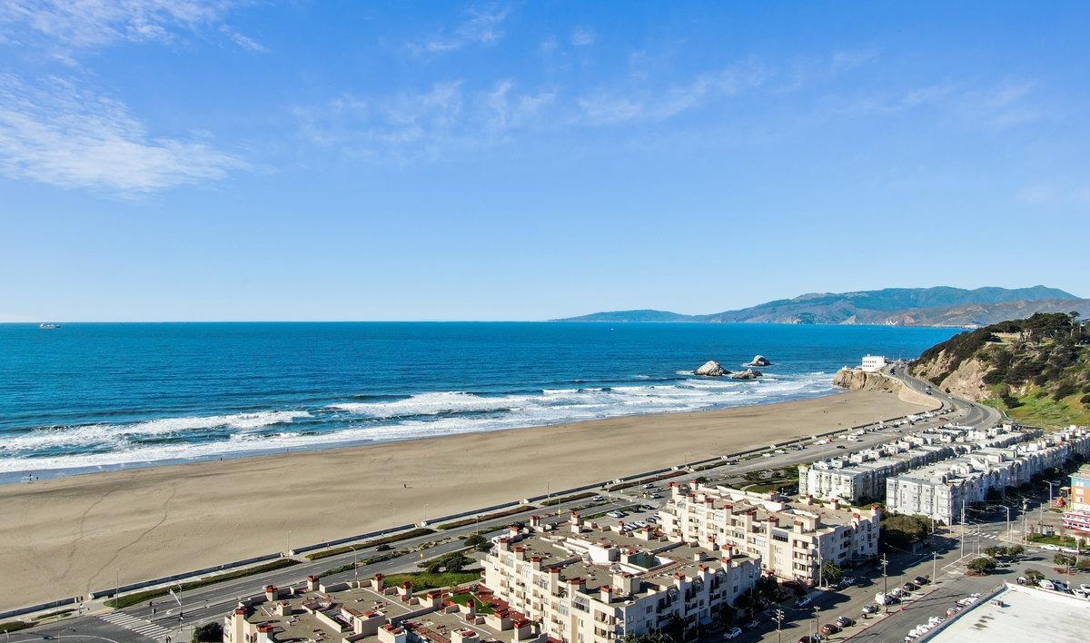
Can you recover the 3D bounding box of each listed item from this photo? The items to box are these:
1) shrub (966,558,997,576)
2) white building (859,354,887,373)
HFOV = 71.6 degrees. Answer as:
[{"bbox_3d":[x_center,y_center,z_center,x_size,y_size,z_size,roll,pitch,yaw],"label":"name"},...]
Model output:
[{"bbox_3d":[114.670,64.234,197.937,6.400,4.200,6.800,0,0,-42],"label":"shrub"},{"bbox_3d":[370.113,48.120,851.822,25.000,17.500,25.000,0,0,30],"label":"white building"}]

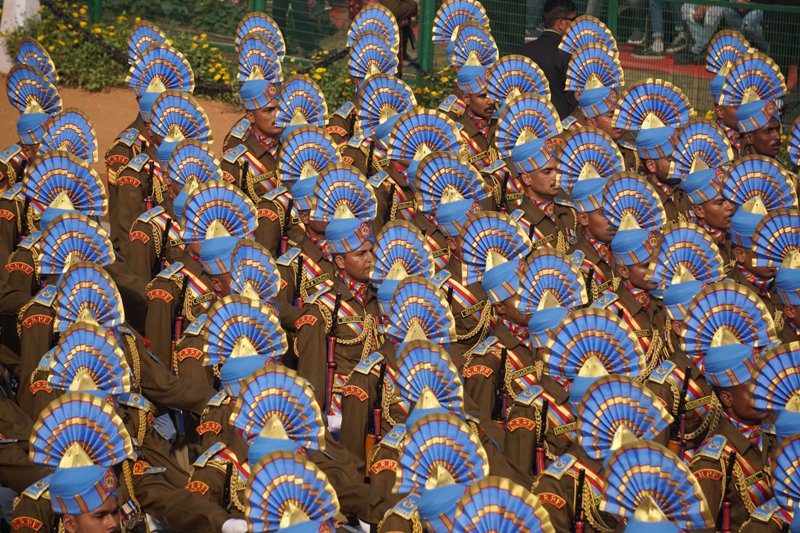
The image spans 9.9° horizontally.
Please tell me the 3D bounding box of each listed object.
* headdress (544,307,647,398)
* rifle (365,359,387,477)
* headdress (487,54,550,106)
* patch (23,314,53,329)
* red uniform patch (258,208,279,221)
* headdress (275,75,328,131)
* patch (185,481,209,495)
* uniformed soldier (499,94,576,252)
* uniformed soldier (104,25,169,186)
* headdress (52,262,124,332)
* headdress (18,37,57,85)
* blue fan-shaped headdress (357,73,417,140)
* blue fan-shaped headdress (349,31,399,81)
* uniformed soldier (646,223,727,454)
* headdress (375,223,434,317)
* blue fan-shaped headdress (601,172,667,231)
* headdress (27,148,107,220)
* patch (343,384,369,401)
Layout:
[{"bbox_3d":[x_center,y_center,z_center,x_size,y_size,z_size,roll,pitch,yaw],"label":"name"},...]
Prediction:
[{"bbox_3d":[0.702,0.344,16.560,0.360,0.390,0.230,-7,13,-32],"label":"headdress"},{"bbox_3d":[-0.127,0.849,19.521,0.220,0.900,0.070,14,9,43],"label":"rifle"},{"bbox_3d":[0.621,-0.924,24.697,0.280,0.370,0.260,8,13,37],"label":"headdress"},{"bbox_3d":[-1.541,0.234,19.551,0.115,0.055,0.020,4,12,22],"label":"patch"},{"bbox_3d":[-0.690,-0.271,23.938,0.115,0.055,0.020,6,2,31],"label":"red uniform patch"},{"bbox_3d":[-0.473,-0.721,22.128,0.360,0.390,0.230,-10,15,-42],"label":"headdress"},{"bbox_3d":[-0.736,0.802,16.625,0.115,0.055,0.020,8,14,37],"label":"patch"},{"bbox_3d":[0.650,0.163,22.543,0.560,1.980,0.520,-10,15,-44],"label":"uniformed soldier"},{"bbox_3d":[-1.431,-0.339,26.301,0.500,2.000,0.580,9,14,41],"label":"uniformed soldier"},{"bbox_3d":[-1.209,0.121,17.901,0.120,0.270,0.380,9,14,41],"label":"headdress"},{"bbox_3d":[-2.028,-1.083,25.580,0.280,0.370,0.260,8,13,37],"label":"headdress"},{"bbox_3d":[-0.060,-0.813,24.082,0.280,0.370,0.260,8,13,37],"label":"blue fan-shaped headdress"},{"bbox_3d":[-0.135,-1.008,23.499,0.360,0.390,0.230,-10,15,-42],"label":"blue fan-shaped headdress"},{"bbox_3d":[1.181,0.822,18.957,0.560,1.980,0.520,-10,15,-44],"label":"uniformed soldier"},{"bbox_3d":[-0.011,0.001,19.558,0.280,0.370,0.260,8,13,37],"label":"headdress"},{"bbox_3d":[1.020,-0.290,20.046,0.120,0.270,0.380,9,14,41],"label":"blue fan-shaped headdress"},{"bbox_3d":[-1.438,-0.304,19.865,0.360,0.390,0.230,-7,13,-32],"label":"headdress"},{"bbox_3d":[-0.176,0.498,18.190,0.115,0.055,0.020,9,14,39],"label":"patch"}]

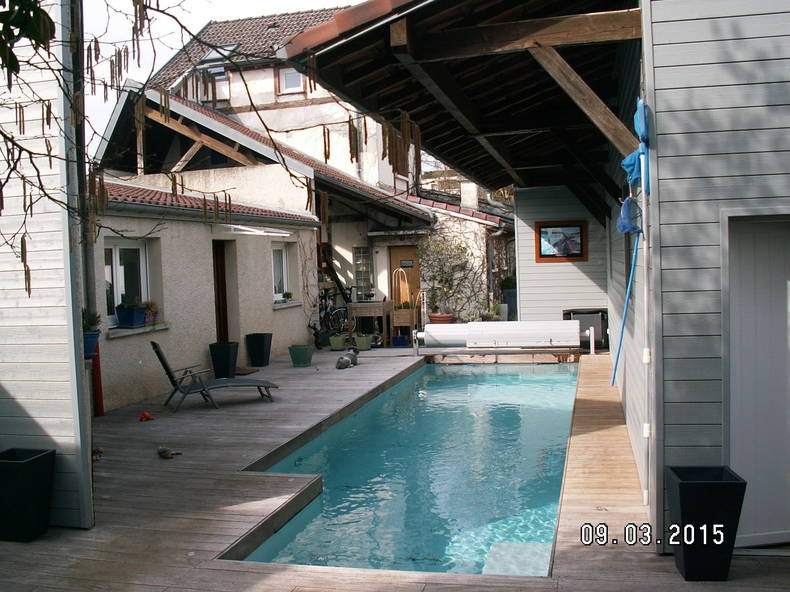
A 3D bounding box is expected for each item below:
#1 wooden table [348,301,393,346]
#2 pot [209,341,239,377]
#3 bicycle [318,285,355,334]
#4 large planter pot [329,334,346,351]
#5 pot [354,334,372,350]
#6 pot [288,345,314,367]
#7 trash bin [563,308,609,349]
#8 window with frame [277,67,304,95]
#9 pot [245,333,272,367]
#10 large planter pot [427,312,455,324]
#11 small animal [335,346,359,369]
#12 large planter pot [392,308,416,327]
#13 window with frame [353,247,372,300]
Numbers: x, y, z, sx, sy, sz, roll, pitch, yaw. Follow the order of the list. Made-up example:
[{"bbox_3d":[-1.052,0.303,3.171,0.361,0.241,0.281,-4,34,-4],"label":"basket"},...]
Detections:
[{"bbox_3d":[-0.522,0.611,17.082,0.860,0.930,0.500,-1,3,14],"label":"wooden table"},{"bbox_3d":[-2.541,0.970,11.908,0.320,0.510,0.320,-1,3,14],"label":"pot"},{"bbox_3d":[-0.855,0.410,18.700,1.750,1.100,0.580,-1,3,14],"label":"bicycle"},{"bbox_3d":[-1.189,0.971,16.637,0.310,0.290,0.310,-2,3,0],"label":"large planter pot"},{"bbox_3d":[-0.595,0.872,15.127,0.320,0.290,0.320,-2,2,0],"label":"pot"},{"bbox_3d":[-1.637,1.067,14.088,0.360,0.350,0.360,-1,3,14],"label":"pot"},{"bbox_3d":[3.351,0.588,14.008,0.740,0.680,0.600,-1,3,14],"label":"trash bin"},{"bbox_3d":[-3.451,-7.135,26.500,0.880,0.900,0.120,-1,3,14],"label":"window with frame"},{"bbox_3d":[-2.242,0.905,13.159,0.320,0.510,0.320,-1,3,14],"label":"pot"},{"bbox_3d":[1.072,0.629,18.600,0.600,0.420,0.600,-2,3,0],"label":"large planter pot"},{"bbox_3d":[-0.757,0.972,12.706,0.210,0.310,0.400,0,3,38],"label":"small animal"},{"bbox_3d":[0.193,0.409,15.440,0.400,0.360,0.420,-1,3,14],"label":"large planter pot"},{"bbox_3d":[-0.765,-0.530,18.800,0.470,1.300,0.130,-1,3,14],"label":"window with frame"}]

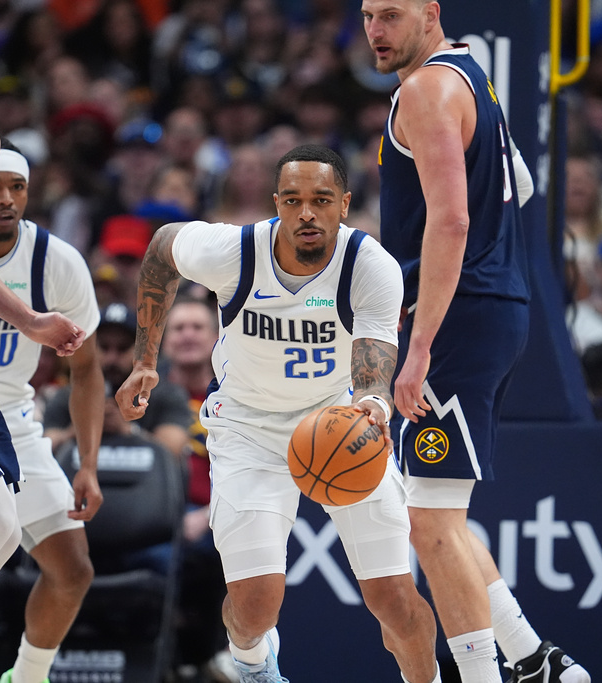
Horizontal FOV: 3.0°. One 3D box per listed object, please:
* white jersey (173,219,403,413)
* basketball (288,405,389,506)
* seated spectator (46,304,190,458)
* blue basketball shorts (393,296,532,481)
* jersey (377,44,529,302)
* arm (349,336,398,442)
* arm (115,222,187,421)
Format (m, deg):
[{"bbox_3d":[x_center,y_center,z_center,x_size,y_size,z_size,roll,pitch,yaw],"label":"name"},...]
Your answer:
[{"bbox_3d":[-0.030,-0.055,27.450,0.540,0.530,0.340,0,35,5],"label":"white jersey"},{"bbox_3d":[0.088,0.274,27.200,0.240,0.240,0.240,0,-1,0],"label":"basketball"},{"bbox_3d":[-0.619,0.465,38.600,0.530,1.200,0.750,0,-1,9],"label":"seated spectator"},{"bbox_3d":[0.397,0.117,28.300,0.360,0.480,0.430,0,-1,5],"label":"blue basketball shorts"},{"bbox_3d":[0.379,-0.407,28.100,0.350,0.660,0.470,0,-1,9],"label":"jersey"},{"bbox_3d":[0.174,0.111,27.380,0.120,0.250,0.280,0,-1,6],"label":"arm"},{"bbox_3d":[-0.365,-0.049,27.600,0.170,0.480,0.220,0,-1,9],"label":"arm"}]

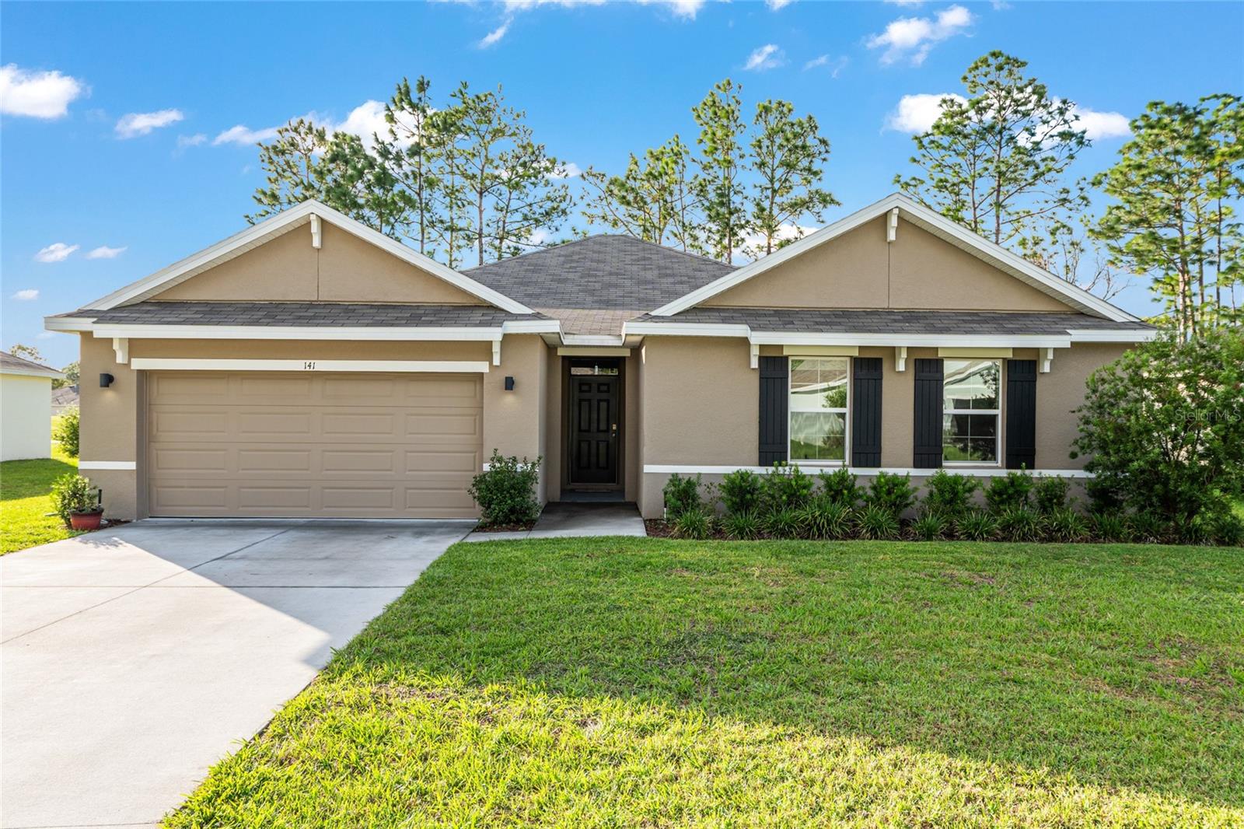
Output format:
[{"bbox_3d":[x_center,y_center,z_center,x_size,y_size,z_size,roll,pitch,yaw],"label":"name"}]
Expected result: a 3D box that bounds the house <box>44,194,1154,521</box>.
[{"bbox_3d":[-0.372,-1.359,18.490,15.400,5.650,14.600,0,0,-1],"label":"house"}]

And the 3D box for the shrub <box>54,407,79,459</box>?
[{"bbox_3d":[-16.486,0.528,25.000,1.250,1.583,1.250,1,0,-1],"label":"shrub"}]

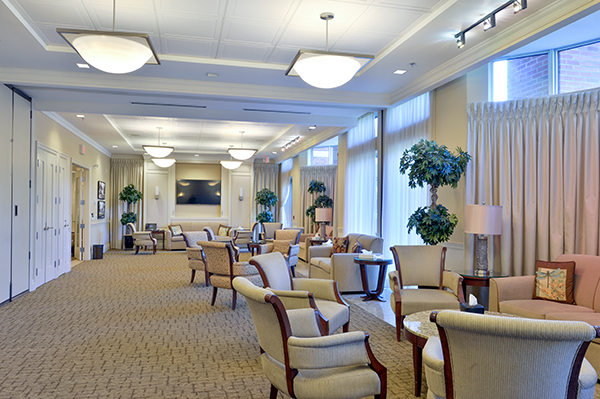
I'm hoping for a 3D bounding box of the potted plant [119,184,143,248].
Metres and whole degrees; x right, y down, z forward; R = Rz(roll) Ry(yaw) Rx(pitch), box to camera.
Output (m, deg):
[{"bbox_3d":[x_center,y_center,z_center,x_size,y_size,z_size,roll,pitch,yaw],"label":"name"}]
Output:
[{"bbox_3d":[-5.315,0.564,13.609,0.686,2.059,0.686,0,-1,-15],"label":"potted plant"}]

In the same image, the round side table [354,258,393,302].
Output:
[{"bbox_3d":[1.069,1.158,6.290,0.620,0.574,0.620,0,-1,0],"label":"round side table"}]

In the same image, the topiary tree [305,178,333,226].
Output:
[{"bbox_3d":[0.518,0.475,11.807,0.740,2.080,0.720,0,-1,0],"label":"topiary tree"}]

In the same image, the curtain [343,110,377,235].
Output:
[{"bbox_3d":[1.192,-0.037,8.659,0.120,3.040,1.580,0,-1,-14],"label":"curtain"}]

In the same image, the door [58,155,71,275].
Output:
[{"bbox_3d":[-4.620,0.291,8.450,0.080,2.300,0.650,0,-1,-14],"label":"door"}]

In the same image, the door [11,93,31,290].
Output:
[{"bbox_3d":[-4.090,-0.031,6.321,0.080,2.900,0.700,0,-1,-14],"label":"door"}]

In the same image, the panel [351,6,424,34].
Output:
[{"bbox_3d":[0.847,-1.744,4.222,0.554,0.040,0.554,0,-1,-15],"label":"panel"}]

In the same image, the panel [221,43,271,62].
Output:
[{"bbox_3d":[-0.655,-1.738,5.117,0.605,0.030,0.564,0,-1,-15],"label":"panel"}]

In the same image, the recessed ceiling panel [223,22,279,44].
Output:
[{"bbox_3d":[-0.495,-1.715,4.448,0.580,0.040,0.580,0,-1,-14],"label":"recessed ceiling panel"}]

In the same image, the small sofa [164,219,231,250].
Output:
[{"bbox_3d":[-3.053,1.122,13.337,1.930,0.800,0.860,0,-1,-14],"label":"small sofa"}]

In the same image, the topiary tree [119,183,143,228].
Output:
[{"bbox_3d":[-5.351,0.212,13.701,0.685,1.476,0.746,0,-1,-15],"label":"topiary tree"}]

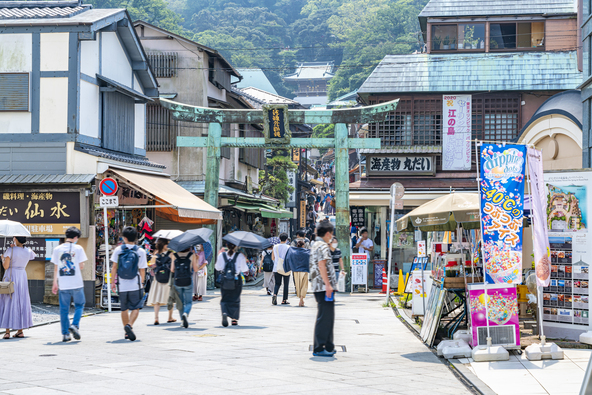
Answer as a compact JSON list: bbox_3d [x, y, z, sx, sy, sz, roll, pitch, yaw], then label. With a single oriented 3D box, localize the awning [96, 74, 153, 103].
[{"bbox_3d":[-4.355,-2.762,26.200,0.600,0.450,2.750,0,-2,12],"label":"awning"}]

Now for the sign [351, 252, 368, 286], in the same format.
[{"bbox_3d":[1.818,2.099,29.200,0.470,1.000,0.250,0,-2,3],"label":"sign"}]

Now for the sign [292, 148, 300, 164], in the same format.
[{"bbox_3d":[0.020,-2.188,51.000,0.400,1.025,0.180,0,-3,3],"label":"sign"}]

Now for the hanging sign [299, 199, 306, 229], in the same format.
[{"bbox_3d":[0.301,0.692,42.000,0.240,1.080,0.120,0,-2,6],"label":"hanging sign"}]

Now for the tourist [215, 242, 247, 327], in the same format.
[{"bbox_3d":[-1.149,1.537,18.300,0.600,1.549,0.500,0,-3,2],"label":"tourist"}]

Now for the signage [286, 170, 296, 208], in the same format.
[{"bbox_3d":[-0.184,-0.392,47.000,0.480,1.751,0.200,0,-3,3],"label":"signage"}]

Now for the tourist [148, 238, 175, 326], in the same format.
[{"bbox_3d":[-2.471,1.536,18.700,0.490,1.568,0.500,0,-3,11],"label":"tourist"}]

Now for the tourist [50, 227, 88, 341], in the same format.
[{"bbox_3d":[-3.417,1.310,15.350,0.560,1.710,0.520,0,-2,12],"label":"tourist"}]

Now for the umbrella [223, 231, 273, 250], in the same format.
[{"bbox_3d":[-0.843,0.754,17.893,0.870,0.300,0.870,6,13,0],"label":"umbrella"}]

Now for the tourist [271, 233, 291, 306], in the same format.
[{"bbox_3d":[-0.365,1.709,24.400,0.480,1.718,0.450,0,-3,3],"label":"tourist"}]

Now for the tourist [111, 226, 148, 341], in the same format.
[{"bbox_3d":[-2.515,1.299,15.400,0.550,1.710,0.550,0,-2,10],"label":"tourist"}]

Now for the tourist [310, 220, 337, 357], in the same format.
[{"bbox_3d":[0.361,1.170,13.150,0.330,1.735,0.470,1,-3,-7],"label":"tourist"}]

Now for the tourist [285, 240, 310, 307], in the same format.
[{"bbox_3d":[0.071,1.802,24.100,0.660,1.548,0.380,0,-3,3],"label":"tourist"}]

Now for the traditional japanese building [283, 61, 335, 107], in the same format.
[{"bbox_3d":[3.326,-22.869,212.000,12.000,11.000,8.000,0,-2,12],"label":"traditional japanese building"}]

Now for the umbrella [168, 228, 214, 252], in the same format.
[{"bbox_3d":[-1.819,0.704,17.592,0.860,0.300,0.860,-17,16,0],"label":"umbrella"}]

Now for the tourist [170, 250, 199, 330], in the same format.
[{"bbox_3d":[-1.959,1.518,18.000,0.490,1.571,0.500,0,-3,3],"label":"tourist"}]

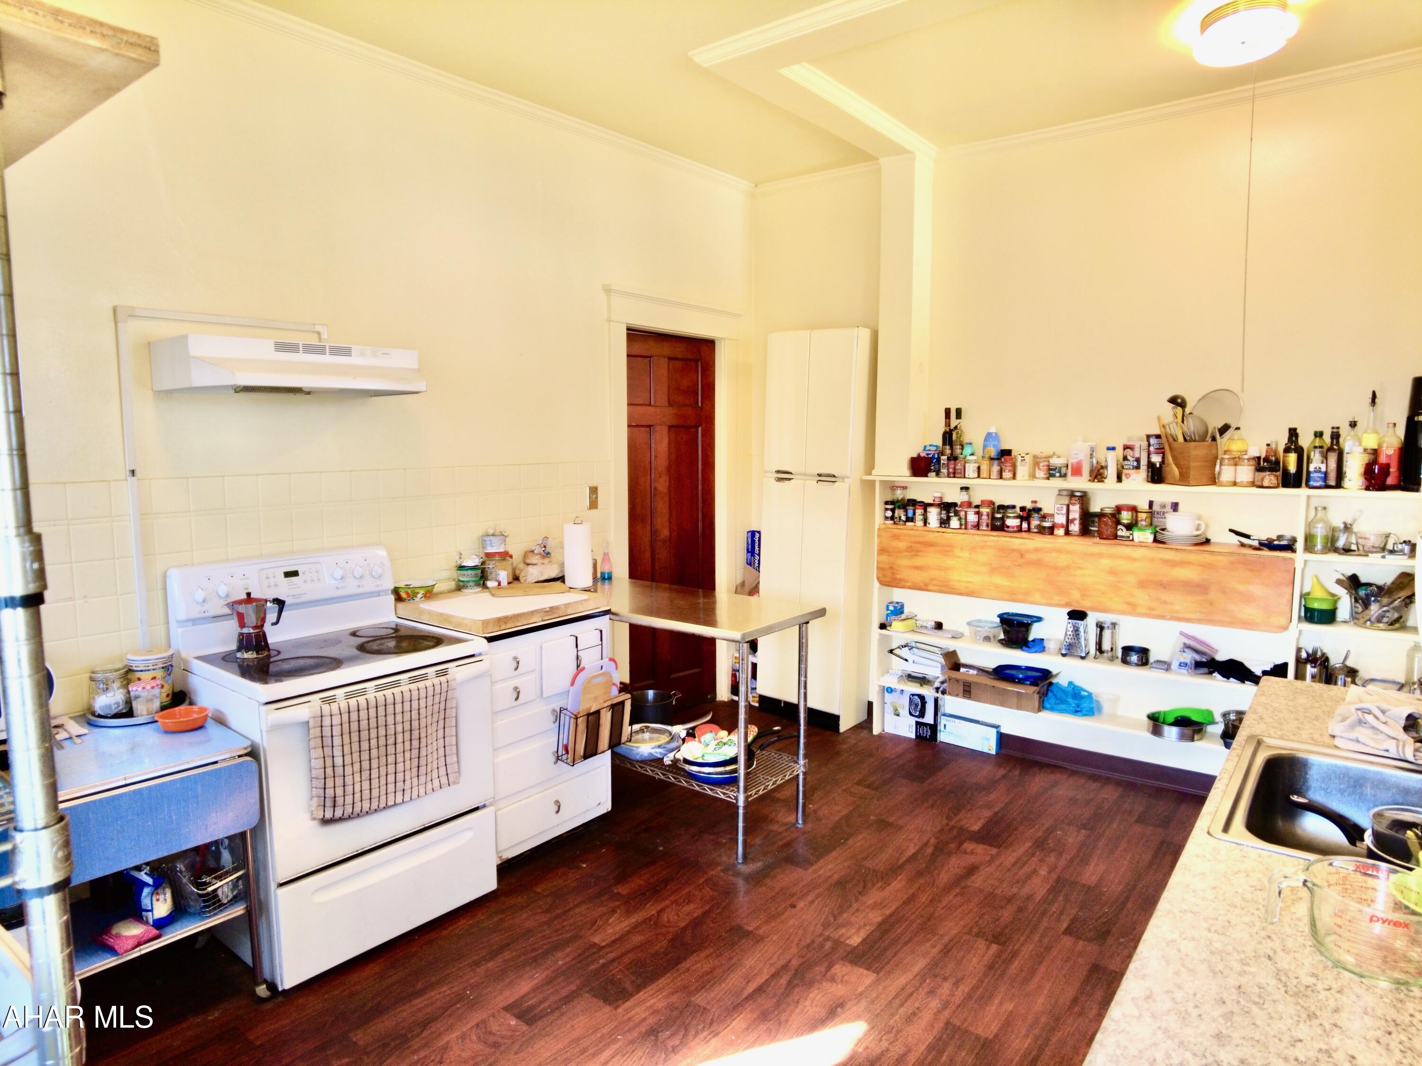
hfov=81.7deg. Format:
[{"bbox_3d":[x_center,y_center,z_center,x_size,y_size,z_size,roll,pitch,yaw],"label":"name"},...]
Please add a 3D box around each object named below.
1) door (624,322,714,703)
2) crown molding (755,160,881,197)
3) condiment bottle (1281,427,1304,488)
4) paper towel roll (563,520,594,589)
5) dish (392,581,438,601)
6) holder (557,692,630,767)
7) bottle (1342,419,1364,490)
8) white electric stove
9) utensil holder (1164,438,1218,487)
[{"bbox_3d":[-0.240,-0.005,4.591,0.045,2.162,0.825,5,8,40],"label":"door"},{"bbox_3d":[0.577,-2.019,4.689,0.820,0.062,0.056,5,9,38],"label":"crown molding"},{"bbox_3d":[2.374,-0.308,3.344,0.078,0.245,0.078,5,8,40],"label":"condiment bottle"},{"bbox_3d":[-0.638,0.114,3.959,0.135,0.295,0.135,0,7,0],"label":"paper towel roll"},{"bbox_3d":[-1.193,0.240,3.316,0.158,0.065,0.158,0,7,0],"label":"dish"},{"bbox_3d":[-0.475,0.796,3.385,0.110,0.205,0.310,5,8,40],"label":"holder"},{"bbox_3d":[2.550,-0.310,3.251,0.070,0.278,0.070,5,8,40],"label":"bottle"},{"bbox_3d":[-1.264,0.705,2.827,0.645,1.193,0.762,5,8,40],"label":"white electric stove"},{"bbox_3d":[2.067,-0.307,3.530,0.135,0.190,0.135,-2,7,-15],"label":"utensil holder"}]

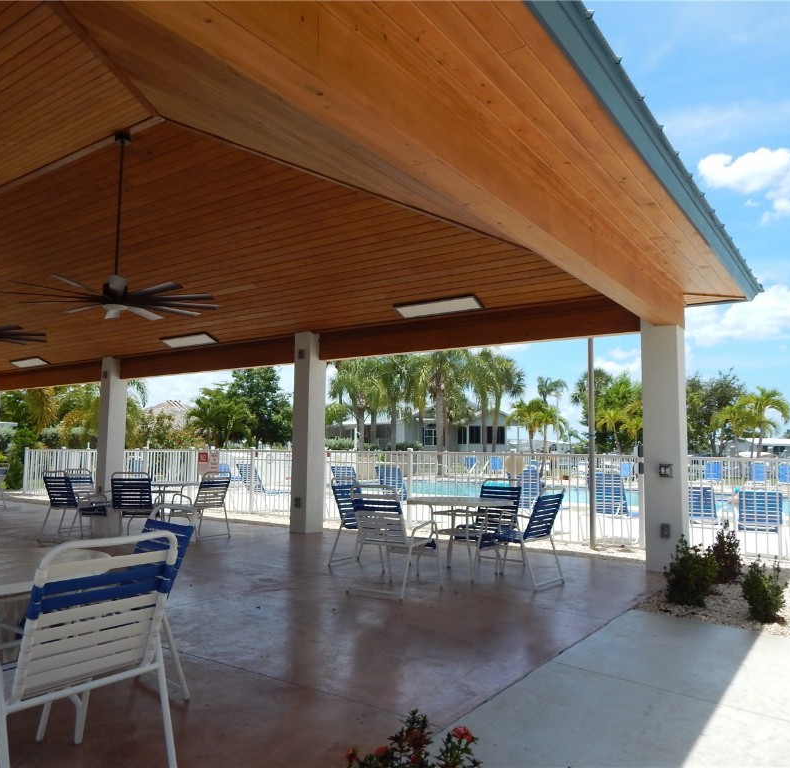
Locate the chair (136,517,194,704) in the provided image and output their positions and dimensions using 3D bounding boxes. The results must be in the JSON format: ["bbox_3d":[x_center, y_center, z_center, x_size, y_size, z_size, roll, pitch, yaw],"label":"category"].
[{"bbox_3d":[-1.464,1.117,3.305,0.593,0.941,0.714,-4,-7,41],"label":"chair"}]

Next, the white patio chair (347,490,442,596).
[{"bbox_3d":[0.002,1.380,5.877,0.593,0.941,0.714,-3,-7,34],"label":"white patio chair"}]

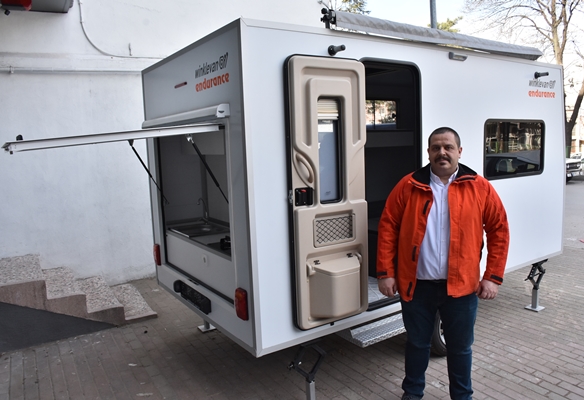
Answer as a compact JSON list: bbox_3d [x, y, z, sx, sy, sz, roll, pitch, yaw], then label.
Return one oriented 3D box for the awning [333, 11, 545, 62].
[{"bbox_3d":[1.296,-1.249,3.502,2.582,0.109,0.109,-7,8,-34],"label":"awning"}]

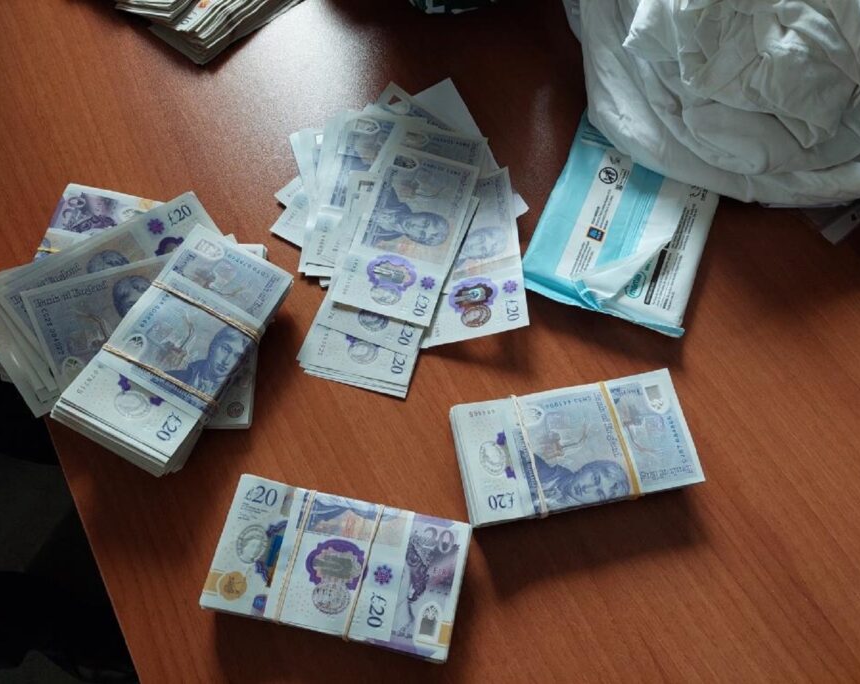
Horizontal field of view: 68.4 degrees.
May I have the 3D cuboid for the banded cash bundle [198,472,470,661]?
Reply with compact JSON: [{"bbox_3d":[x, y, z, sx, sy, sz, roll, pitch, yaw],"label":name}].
[{"bbox_3d":[-0.051,0.131,0.372,0.140,0.029,0.075,11,68,4],"label":"banded cash bundle"}]

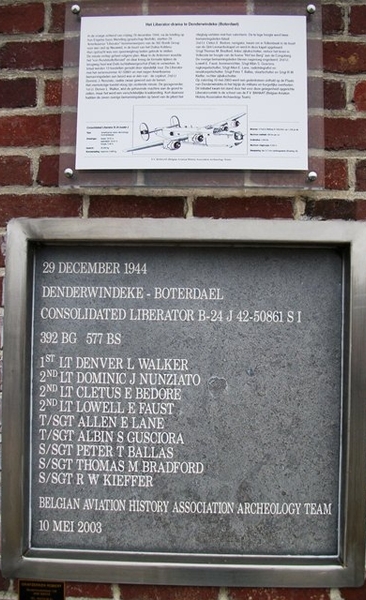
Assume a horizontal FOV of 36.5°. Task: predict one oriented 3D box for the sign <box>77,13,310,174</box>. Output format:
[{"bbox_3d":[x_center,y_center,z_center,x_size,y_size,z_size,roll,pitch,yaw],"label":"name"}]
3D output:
[{"bbox_3d":[0.017,-0.384,1.023,0.425,0.297,0.015,1,-4,1],"label":"sign"}]

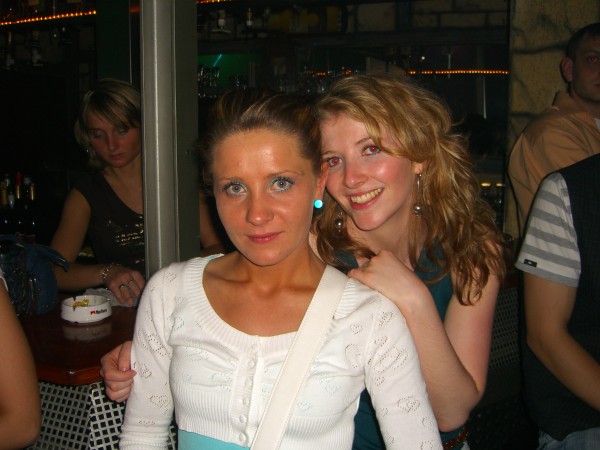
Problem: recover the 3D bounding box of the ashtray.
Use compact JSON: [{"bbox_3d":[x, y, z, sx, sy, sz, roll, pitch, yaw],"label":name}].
[{"bbox_3d":[-0.544,0.214,1.680,0.123,0.040,0.123,1,8,0],"label":"ashtray"}]

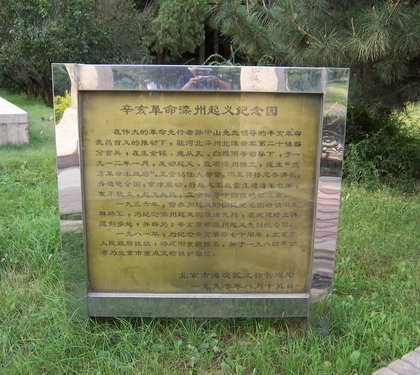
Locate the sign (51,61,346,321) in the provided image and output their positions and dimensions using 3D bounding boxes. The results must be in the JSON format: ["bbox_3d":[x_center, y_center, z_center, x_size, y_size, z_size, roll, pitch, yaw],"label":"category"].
[{"bbox_3d":[-0.054,0.095,2.673,1.526,1.498,0.130,1,13,-1],"label":"sign"}]

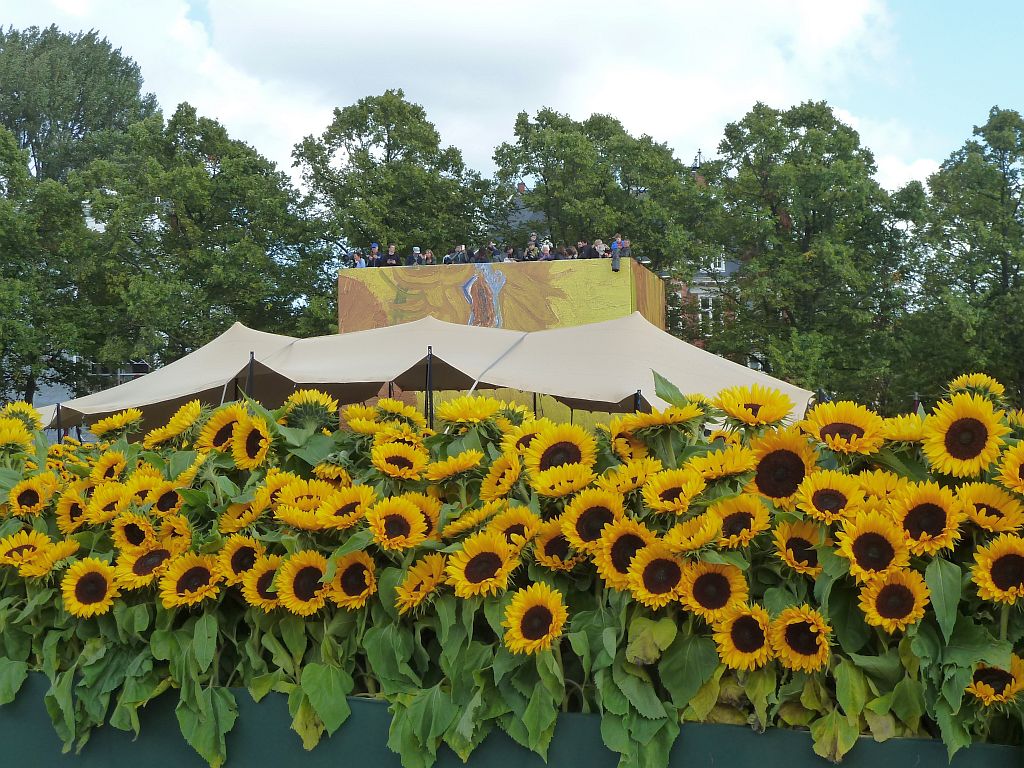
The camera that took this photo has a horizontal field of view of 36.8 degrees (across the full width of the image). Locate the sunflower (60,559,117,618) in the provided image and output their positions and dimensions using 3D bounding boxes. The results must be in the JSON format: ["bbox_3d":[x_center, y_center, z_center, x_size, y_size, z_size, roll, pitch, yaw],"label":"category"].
[{"bbox_3d":[-0.979,0.476,3.580,0.138,0.138,0.045,1,-11,-17],"label":"sunflower"}]

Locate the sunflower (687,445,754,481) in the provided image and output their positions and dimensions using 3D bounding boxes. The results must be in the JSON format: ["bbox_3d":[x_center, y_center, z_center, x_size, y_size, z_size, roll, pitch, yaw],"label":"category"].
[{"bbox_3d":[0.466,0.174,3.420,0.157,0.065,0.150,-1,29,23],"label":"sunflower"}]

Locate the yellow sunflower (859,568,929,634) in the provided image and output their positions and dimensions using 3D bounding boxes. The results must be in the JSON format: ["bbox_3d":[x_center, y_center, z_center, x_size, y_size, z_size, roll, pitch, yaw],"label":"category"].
[{"bbox_3d":[0.831,0.474,3.350,0.152,0.150,0.055,0,-12,0],"label":"yellow sunflower"}]

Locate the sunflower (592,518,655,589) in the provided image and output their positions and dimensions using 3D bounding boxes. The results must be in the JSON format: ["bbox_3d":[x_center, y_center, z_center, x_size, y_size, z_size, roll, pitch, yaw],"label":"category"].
[{"bbox_3d":[0.230,0.342,3.120,0.130,0.143,0.050,-1,-14,26],"label":"sunflower"}]

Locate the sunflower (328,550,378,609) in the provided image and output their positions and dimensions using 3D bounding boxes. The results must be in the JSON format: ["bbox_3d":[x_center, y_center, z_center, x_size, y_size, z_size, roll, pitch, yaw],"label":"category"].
[{"bbox_3d":[-0.357,0.435,3.420,0.135,0.135,0.055,-2,-15,29],"label":"sunflower"}]

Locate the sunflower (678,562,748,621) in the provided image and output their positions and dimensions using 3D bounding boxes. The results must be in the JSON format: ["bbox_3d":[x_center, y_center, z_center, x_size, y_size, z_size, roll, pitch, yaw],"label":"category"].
[{"bbox_3d":[0.436,0.447,3.330,0.150,0.142,0.055,0,-8,-1],"label":"sunflower"}]

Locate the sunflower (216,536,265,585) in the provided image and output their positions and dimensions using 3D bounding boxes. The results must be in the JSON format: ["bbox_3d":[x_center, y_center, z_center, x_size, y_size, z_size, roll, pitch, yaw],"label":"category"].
[{"bbox_3d":[-0.633,0.413,3.600,0.122,0.122,0.050,-1,-12,21],"label":"sunflower"}]

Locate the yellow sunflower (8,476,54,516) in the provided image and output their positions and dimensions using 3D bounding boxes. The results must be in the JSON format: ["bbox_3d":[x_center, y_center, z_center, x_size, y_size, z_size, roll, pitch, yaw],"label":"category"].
[{"bbox_3d":[-1.437,0.336,4.600,0.137,0.137,0.050,0,-23,6],"label":"yellow sunflower"}]

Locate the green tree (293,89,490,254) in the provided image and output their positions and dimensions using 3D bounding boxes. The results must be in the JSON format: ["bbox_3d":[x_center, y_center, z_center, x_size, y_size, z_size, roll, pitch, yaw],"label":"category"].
[{"bbox_3d":[-4.544,-3.549,57.673,7.600,15.200,7.600,0,-2,0],"label":"green tree"}]

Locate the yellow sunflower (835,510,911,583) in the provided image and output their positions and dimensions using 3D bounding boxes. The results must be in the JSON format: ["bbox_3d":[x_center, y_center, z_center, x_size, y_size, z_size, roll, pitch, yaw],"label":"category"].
[{"bbox_3d":[0.673,0.303,2.870,0.141,0.141,0.060,0,-22,6],"label":"yellow sunflower"}]

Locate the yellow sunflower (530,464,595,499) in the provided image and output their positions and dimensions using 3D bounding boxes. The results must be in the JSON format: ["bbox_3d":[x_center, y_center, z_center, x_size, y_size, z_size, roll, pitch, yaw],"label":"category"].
[{"bbox_3d":[0.121,0.228,3.600,0.158,0.060,0.155,0,25,13],"label":"yellow sunflower"}]

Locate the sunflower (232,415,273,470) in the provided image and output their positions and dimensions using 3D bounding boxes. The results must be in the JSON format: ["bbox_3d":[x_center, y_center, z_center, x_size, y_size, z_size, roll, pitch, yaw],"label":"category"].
[{"bbox_3d":[-0.709,0.160,4.200,0.155,0.155,0.055,-2,-11,39],"label":"sunflower"}]

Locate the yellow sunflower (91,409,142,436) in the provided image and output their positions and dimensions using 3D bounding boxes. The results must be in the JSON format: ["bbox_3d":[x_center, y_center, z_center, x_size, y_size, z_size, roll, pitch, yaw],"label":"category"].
[{"bbox_3d":[-1.018,0.099,3.950,0.142,0.060,0.142,-26,10,-27],"label":"yellow sunflower"}]

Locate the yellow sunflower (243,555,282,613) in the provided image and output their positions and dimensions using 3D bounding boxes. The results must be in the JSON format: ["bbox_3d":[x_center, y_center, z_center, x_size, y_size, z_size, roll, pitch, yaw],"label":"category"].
[{"bbox_3d":[-0.608,0.490,3.780,0.125,0.143,0.055,0,-7,9],"label":"yellow sunflower"}]

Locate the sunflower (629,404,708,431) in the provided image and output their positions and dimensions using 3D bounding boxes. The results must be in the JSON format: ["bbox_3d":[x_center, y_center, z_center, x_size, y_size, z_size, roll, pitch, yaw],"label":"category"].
[{"bbox_3d":[0.308,0.066,3.050,0.150,0.060,0.150,-1,27,18],"label":"sunflower"}]

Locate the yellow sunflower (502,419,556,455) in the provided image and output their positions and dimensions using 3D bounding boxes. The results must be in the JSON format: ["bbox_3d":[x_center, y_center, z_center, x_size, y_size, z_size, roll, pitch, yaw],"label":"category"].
[{"bbox_3d":[0.043,0.128,3.600,0.140,0.140,0.060,-1,-43,19],"label":"yellow sunflower"}]

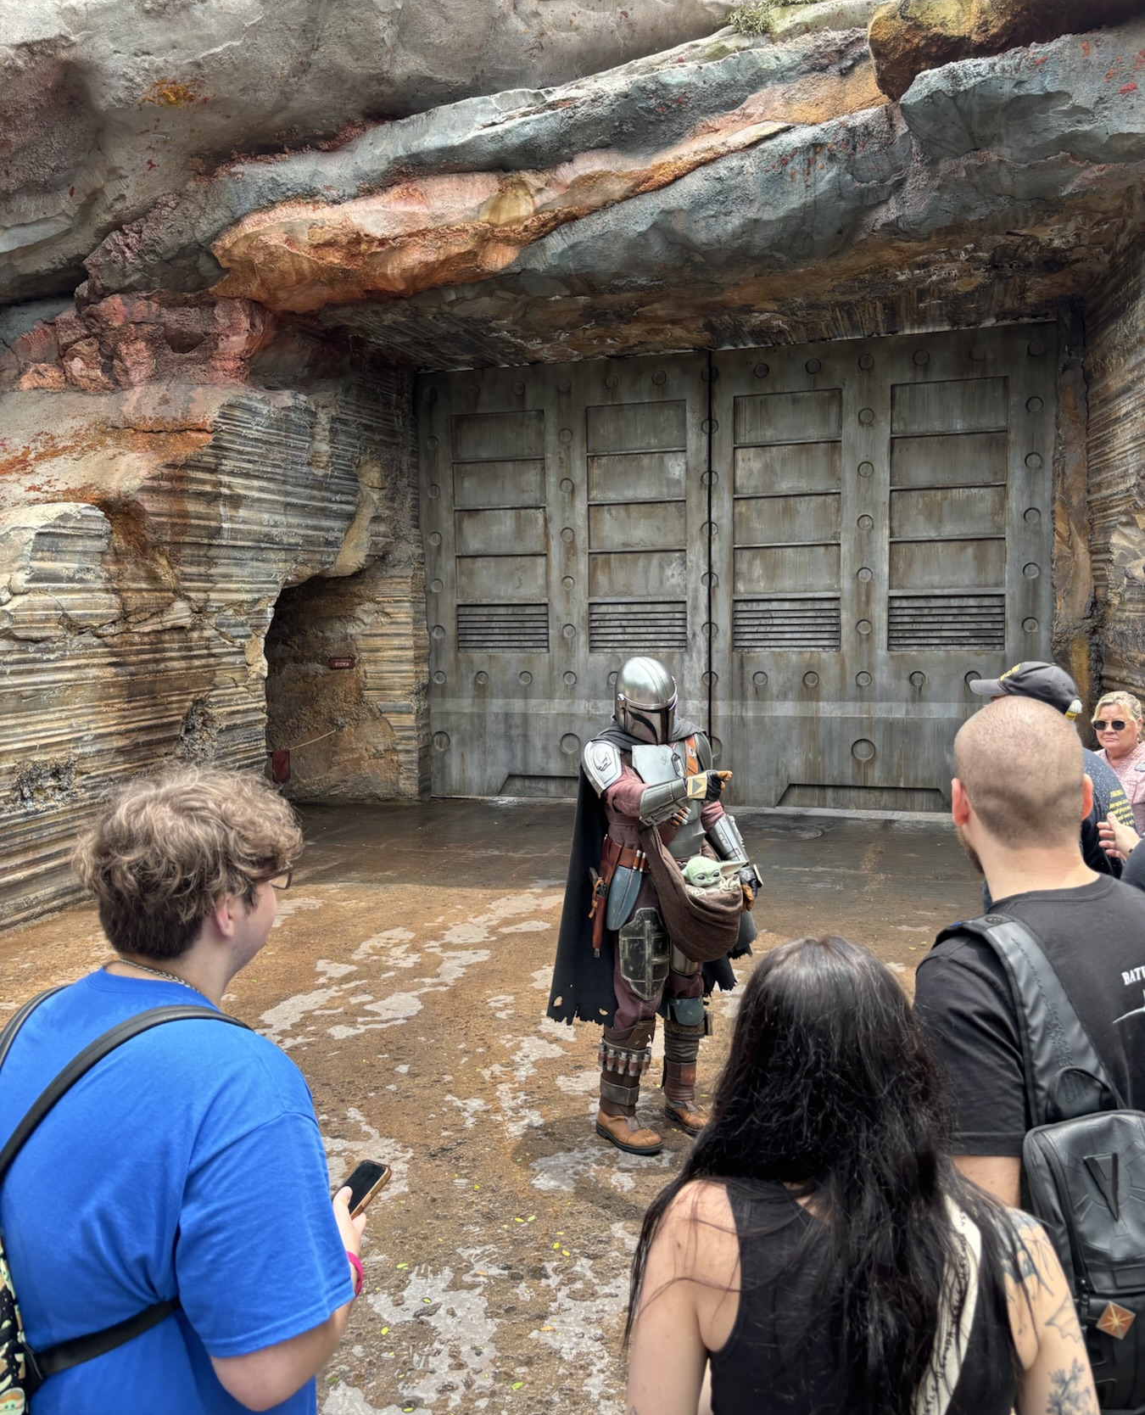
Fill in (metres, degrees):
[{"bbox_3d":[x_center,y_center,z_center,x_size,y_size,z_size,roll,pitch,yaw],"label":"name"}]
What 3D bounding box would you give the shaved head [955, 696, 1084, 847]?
[{"bbox_3d":[0.600,0.098,1.547,0.165,0.220,0.205,-1,5,3],"label":"shaved head"}]

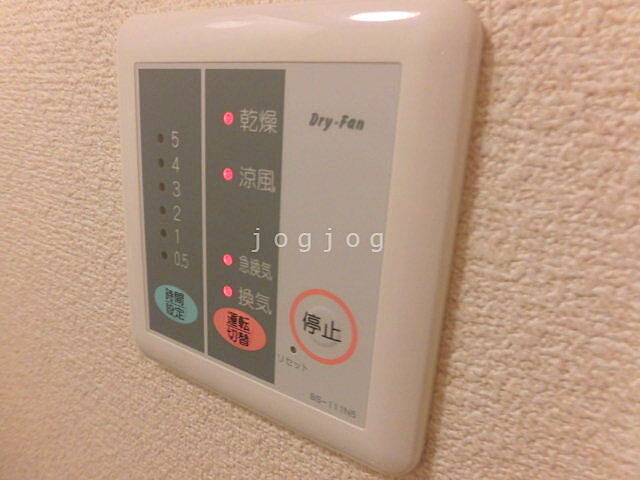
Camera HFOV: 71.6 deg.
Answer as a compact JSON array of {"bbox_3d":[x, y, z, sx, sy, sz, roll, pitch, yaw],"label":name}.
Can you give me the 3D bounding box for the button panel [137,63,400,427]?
[{"bbox_3d":[-0.020,-0.003,0.133,0.088,0.093,0.010,13,18,29],"label":"button panel"}]

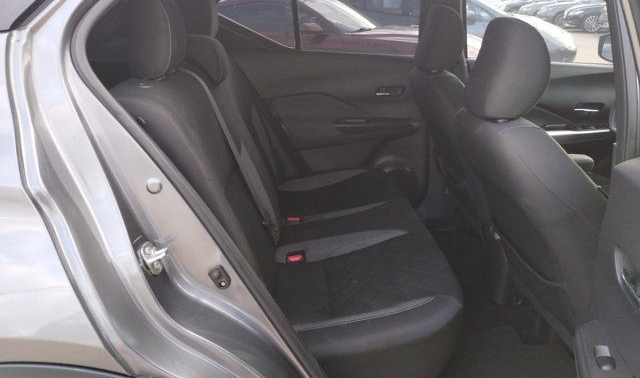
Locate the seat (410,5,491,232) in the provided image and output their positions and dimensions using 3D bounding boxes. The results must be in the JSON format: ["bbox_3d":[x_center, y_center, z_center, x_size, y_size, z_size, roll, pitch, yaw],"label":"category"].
[{"bbox_3d":[0.730,-0.216,2.086,0.858,0.975,0.507,-1,21,-4],"label":"seat"}]

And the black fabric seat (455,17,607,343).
[{"bbox_3d":[0.776,0.026,1.460,0.858,0.975,0.507,-1,21,-4],"label":"black fabric seat"}]

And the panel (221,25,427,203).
[{"bbox_3d":[0.010,-0.299,2.316,0.956,0.819,0.156,-1,21,-4],"label":"panel"}]

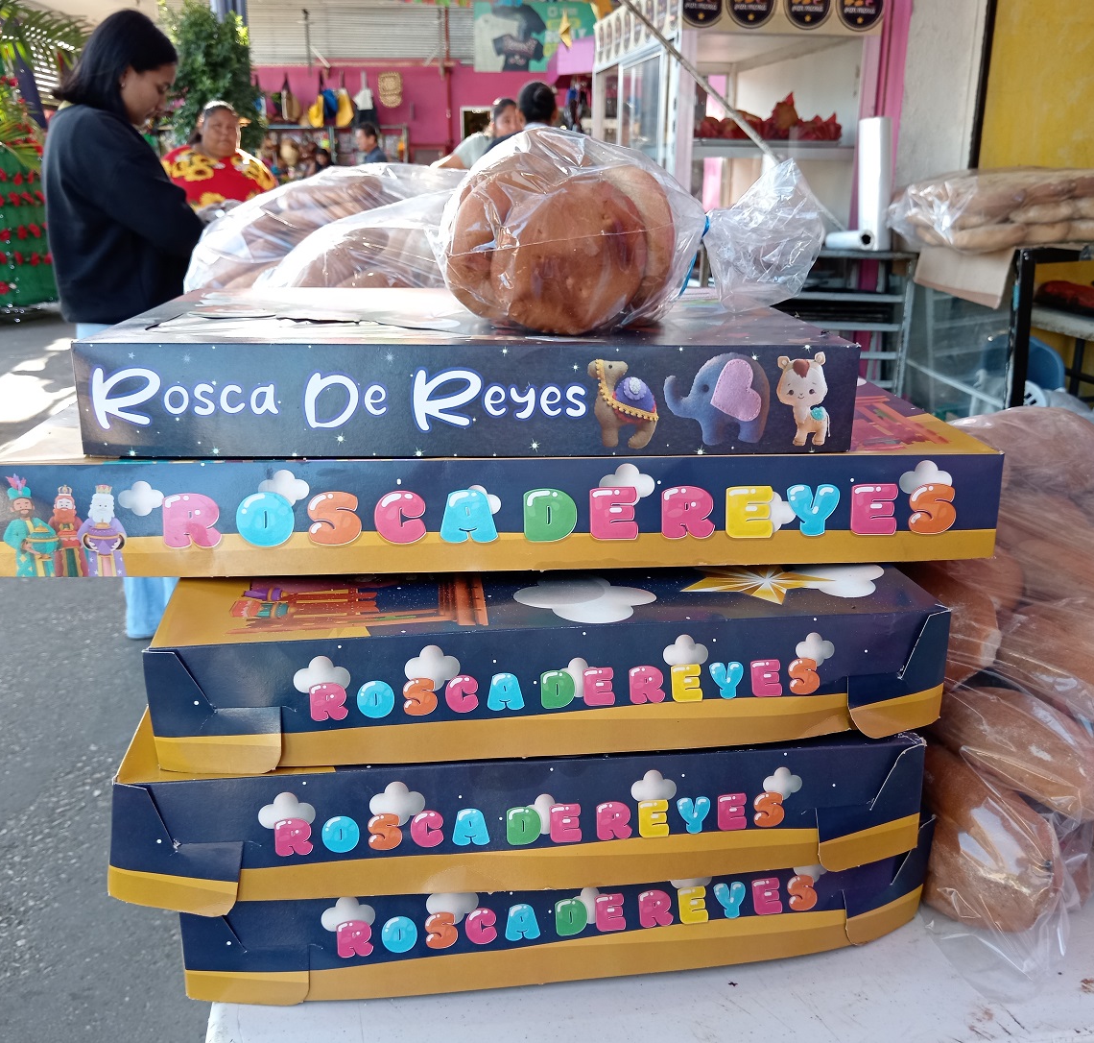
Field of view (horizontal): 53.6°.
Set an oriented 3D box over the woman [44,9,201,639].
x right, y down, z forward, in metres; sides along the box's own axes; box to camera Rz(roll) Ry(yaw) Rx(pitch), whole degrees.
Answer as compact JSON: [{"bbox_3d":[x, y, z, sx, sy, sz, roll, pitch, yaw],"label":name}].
[{"bbox_3d":[-1.034,-0.434,2.744,0.400,1.576,0.450,-4,18,-16],"label":"woman"}]

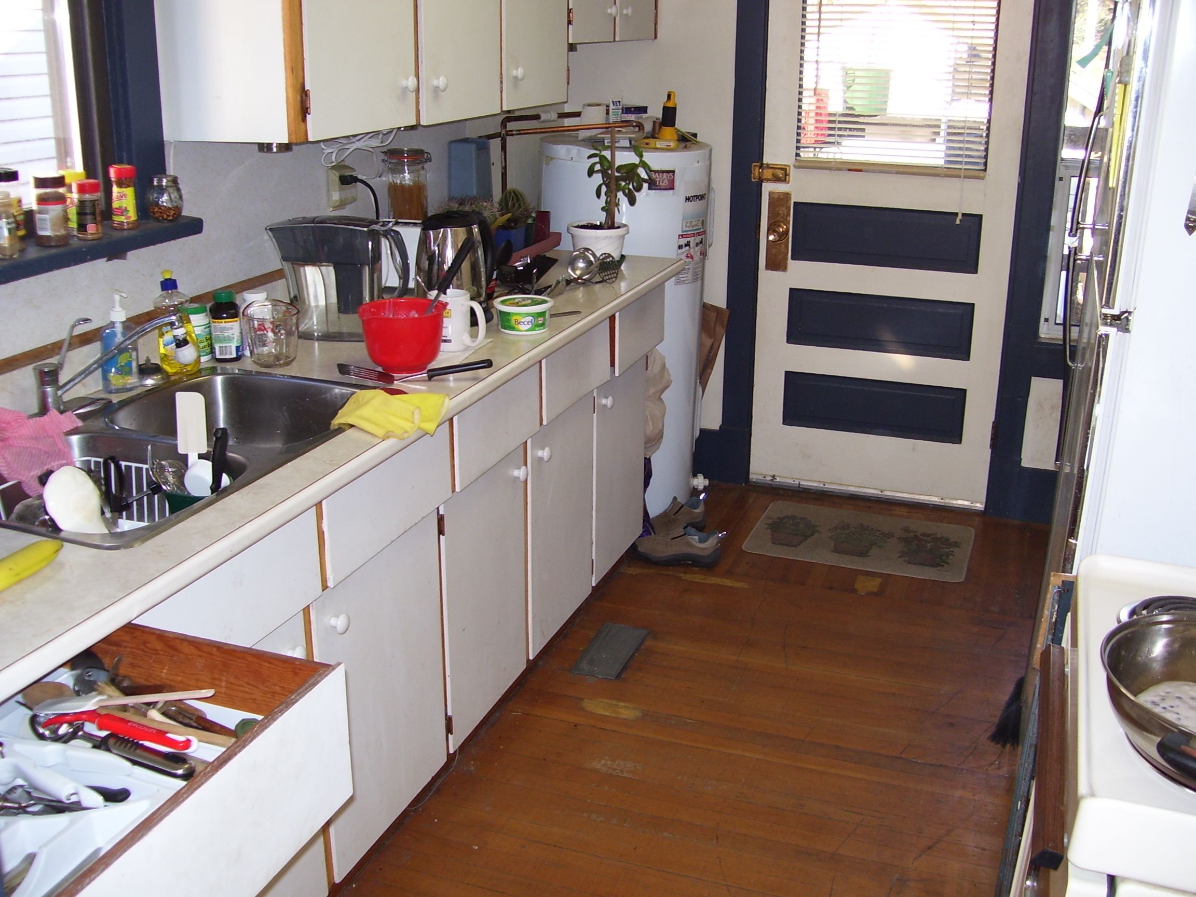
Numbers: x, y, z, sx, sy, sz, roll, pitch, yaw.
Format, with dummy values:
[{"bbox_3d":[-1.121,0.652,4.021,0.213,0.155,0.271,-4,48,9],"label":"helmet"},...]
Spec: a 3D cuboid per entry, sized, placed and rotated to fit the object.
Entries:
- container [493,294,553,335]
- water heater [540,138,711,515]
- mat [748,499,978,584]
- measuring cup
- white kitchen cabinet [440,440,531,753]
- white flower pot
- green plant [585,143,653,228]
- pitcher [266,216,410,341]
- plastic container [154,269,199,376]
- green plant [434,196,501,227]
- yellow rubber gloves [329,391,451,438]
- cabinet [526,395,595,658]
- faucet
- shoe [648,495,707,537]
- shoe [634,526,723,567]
[{"bbox_3d":[-0.169,-0.302,2.826,0.137,0.065,0.137,-1,19,-3],"label":"container"},{"bbox_3d":[0.089,-0.411,4.193,0.545,1.210,0.545,0,19,0],"label":"water heater"},{"bbox_3d":[0.845,0.283,3.972,0.685,0.010,0.475,7,20,19],"label":"mat"},{"bbox_3d":[-0.658,-0.226,2.532,0.112,0.112,0.148,-11,22,-28],"label":"measuring cup"},{"bbox_3d":[-0.492,0.281,2.786,0.550,0.557,0.401,7,20,19],"label":"white kitchen cabinet"},{"bbox_3d":[-0.001,-0.610,3.669,0.180,0.097,0.180,0,19,0],"label":"white flower pot"},{"bbox_3d":[0.061,-0.761,3.614,0.198,0.260,0.165,0,19,1],"label":"green plant"},{"bbox_3d":[-0.580,-0.387,2.784,0.310,0.268,0.137,3,19,10],"label":"pitcher"},{"bbox_3d":[-0.847,-0.257,2.492,0.088,0.215,0.056,-8,21,-23],"label":"plastic container"},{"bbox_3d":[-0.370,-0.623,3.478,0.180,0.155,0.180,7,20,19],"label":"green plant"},{"bbox_3d":[-0.375,-0.057,2.224,0.165,0.065,0.230,7,20,19],"label":"yellow rubber gloves"},{"bbox_3d":[-0.327,0.155,3.328,0.500,0.612,0.450,7,20,19],"label":"cabinet"},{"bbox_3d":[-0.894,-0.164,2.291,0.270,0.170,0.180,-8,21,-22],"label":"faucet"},{"bbox_3d":[0.197,0.236,3.945,0.278,0.110,0.105,-7,20,-21],"label":"shoe"},{"bbox_3d":[0.236,0.289,3.789,0.278,0.110,0.105,4,19,9],"label":"shoe"}]

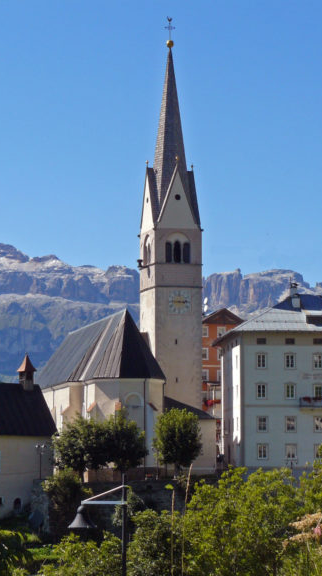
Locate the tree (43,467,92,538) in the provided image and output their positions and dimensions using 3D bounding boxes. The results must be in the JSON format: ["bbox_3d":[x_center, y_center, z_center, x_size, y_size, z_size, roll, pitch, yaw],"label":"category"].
[{"bbox_3d":[-8.405,19.281,131.626,4.300,6.500,4.100,0,-7,0],"label":"tree"}]

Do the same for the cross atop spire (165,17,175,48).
[{"bbox_3d":[1.029,-27.791,158.652,1.050,3.150,0.700,2,-7,-17],"label":"cross atop spire"}]

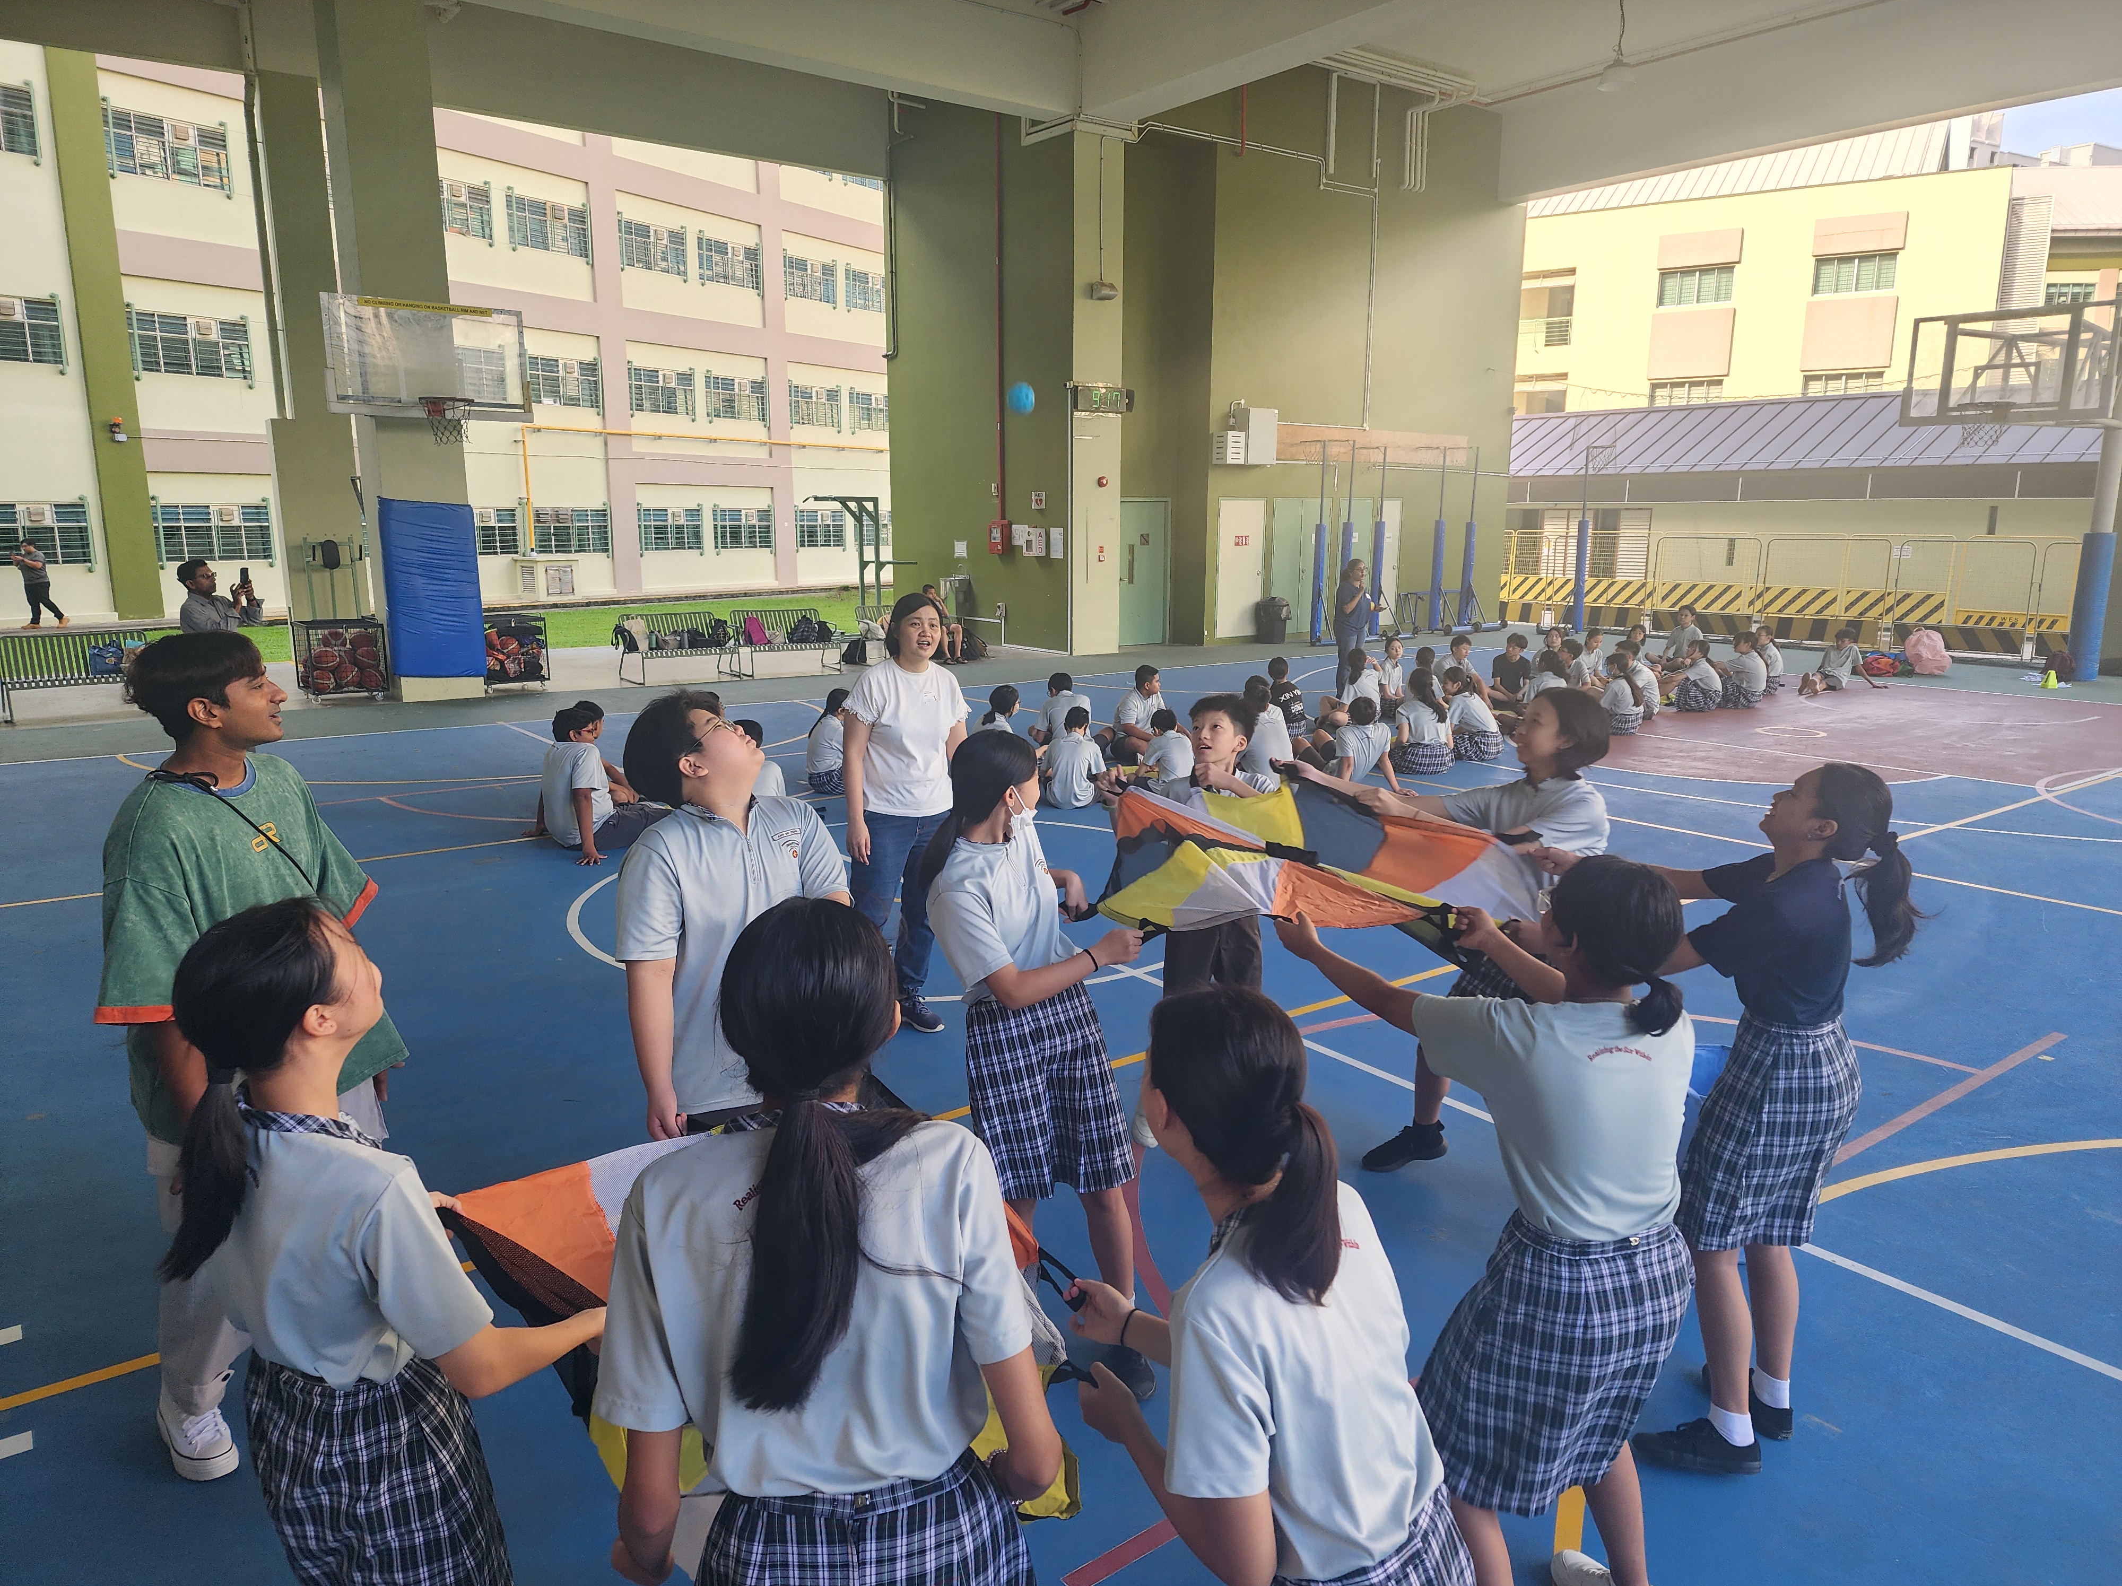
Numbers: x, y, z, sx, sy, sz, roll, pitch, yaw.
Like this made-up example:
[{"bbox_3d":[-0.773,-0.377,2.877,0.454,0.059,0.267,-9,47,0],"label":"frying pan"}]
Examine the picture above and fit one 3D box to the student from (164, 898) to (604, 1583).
[{"bbox_3d":[-0.804,0.857,1.733,0.600,1.530,0.440,-9,15,-39],"label":"student"}]

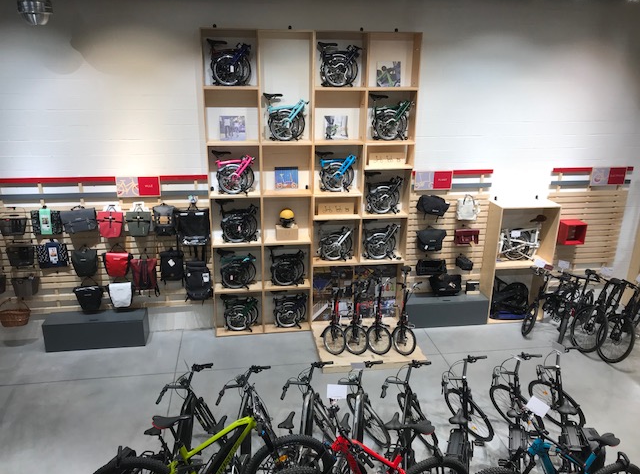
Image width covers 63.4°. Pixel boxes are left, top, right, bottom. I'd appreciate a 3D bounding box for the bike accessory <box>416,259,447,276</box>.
[{"bbox_3d":[1.806,0.500,8.349,0.430,0.210,0.220,-2,20,-8],"label":"bike accessory"}]

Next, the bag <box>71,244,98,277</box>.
[{"bbox_3d":[-3.420,0.371,7.534,0.330,0.410,0.170,-2,18,-8],"label":"bag"}]

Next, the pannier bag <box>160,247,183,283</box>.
[{"bbox_3d":[-2.065,0.398,7.261,0.270,0.450,0.150,-1,19,-7],"label":"pannier bag"}]

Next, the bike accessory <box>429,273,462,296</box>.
[{"bbox_3d":[1.969,0.765,8.116,0.420,0.270,0.230,-1,19,-7],"label":"bike accessory"}]

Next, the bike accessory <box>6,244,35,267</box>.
[{"bbox_3d":[-3.969,0.248,6.858,0.290,0.250,0.220,-1,19,-7],"label":"bike accessory"}]

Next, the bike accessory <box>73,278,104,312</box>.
[{"bbox_3d":[-3.431,0.898,7.680,0.370,0.390,0.170,-2,20,-8],"label":"bike accessory"}]

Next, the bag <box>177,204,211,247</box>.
[{"bbox_3d":[-1.734,-0.155,7.120,0.400,0.550,0.150,-1,19,-7],"label":"bag"}]

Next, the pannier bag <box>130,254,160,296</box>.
[{"bbox_3d":[-2.610,0.568,7.723,0.360,0.530,0.160,-2,18,-8],"label":"pannier bag"}]

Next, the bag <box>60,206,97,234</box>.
[{"bbox_3d":[-3.180,-0.234,6.855,0.380,0.300,0.150,-6,19,-5],"label":"bag"}]

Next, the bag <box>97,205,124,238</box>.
[{"bbox_3d":[-2.972,-0.206,7.354,0.320,0.400,0.160,-2,20,-8],"label":"bag"}]

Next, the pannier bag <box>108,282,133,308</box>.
[{"bbox_3d":[-2.979,0.887,7.749,0.320,0.400,0.170,-2,20,-8],"label":"pannier bag"}]

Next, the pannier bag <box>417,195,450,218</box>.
[{"bbox_3d":[1.748,-0.474,7.997,0.470,0.260,0.190,12,16,-12],"label":"pannier bag"}]

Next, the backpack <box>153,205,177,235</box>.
[{"bbox_3d":[-2.245,-0.246,7.509,0.295,0.450,0.170,-2,18,-8],"label":"backpack"}]

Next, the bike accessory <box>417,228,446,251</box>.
[{"bbox_3d":[1.763,0.047,8.176,0.430,0.330,0.160,-2,18,-8],"label":"bike accessory"}]

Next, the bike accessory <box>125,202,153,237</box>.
[{"bbox_3d":[-2.612,-0.224,7.469,0.335,0.400,0.150,-2,18,-8],"label":"bike accessory"}]

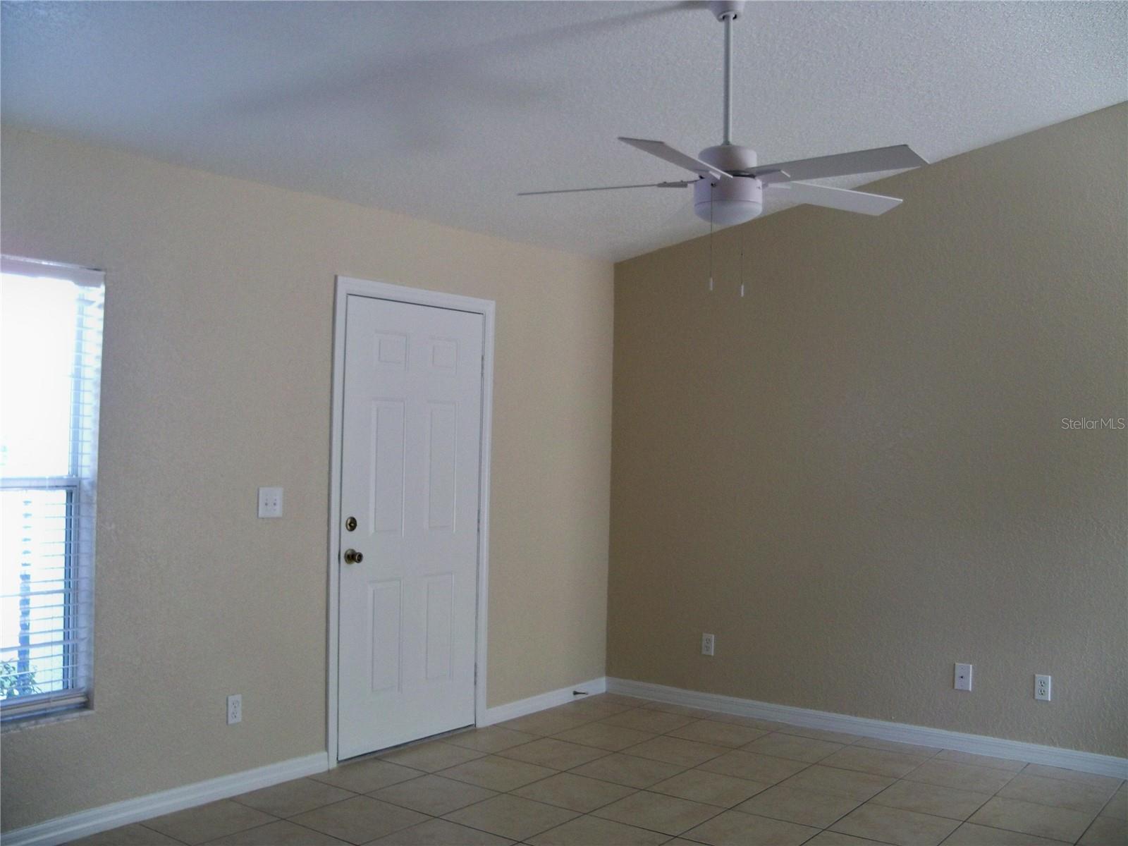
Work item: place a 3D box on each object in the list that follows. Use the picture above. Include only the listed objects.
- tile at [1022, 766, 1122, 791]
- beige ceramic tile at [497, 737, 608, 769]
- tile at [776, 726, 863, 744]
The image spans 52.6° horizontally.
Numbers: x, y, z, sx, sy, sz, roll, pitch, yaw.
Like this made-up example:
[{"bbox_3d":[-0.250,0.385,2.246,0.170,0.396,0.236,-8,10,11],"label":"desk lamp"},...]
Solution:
[{"bbox_3d":[2.212,1.539,4.871,0.400,0.010,0.181,0,-1,37],"label":"tile"},{"bbox_3d":[-0.041,1.522,5.238,0.400,0.010,0.400,0,-1,36],"label":"beige ceramic tile"},{"bbox_3d":[1.266,1.552,5.658,0.400,0.010,0.200,0,-1,36],"label":"tile"}]

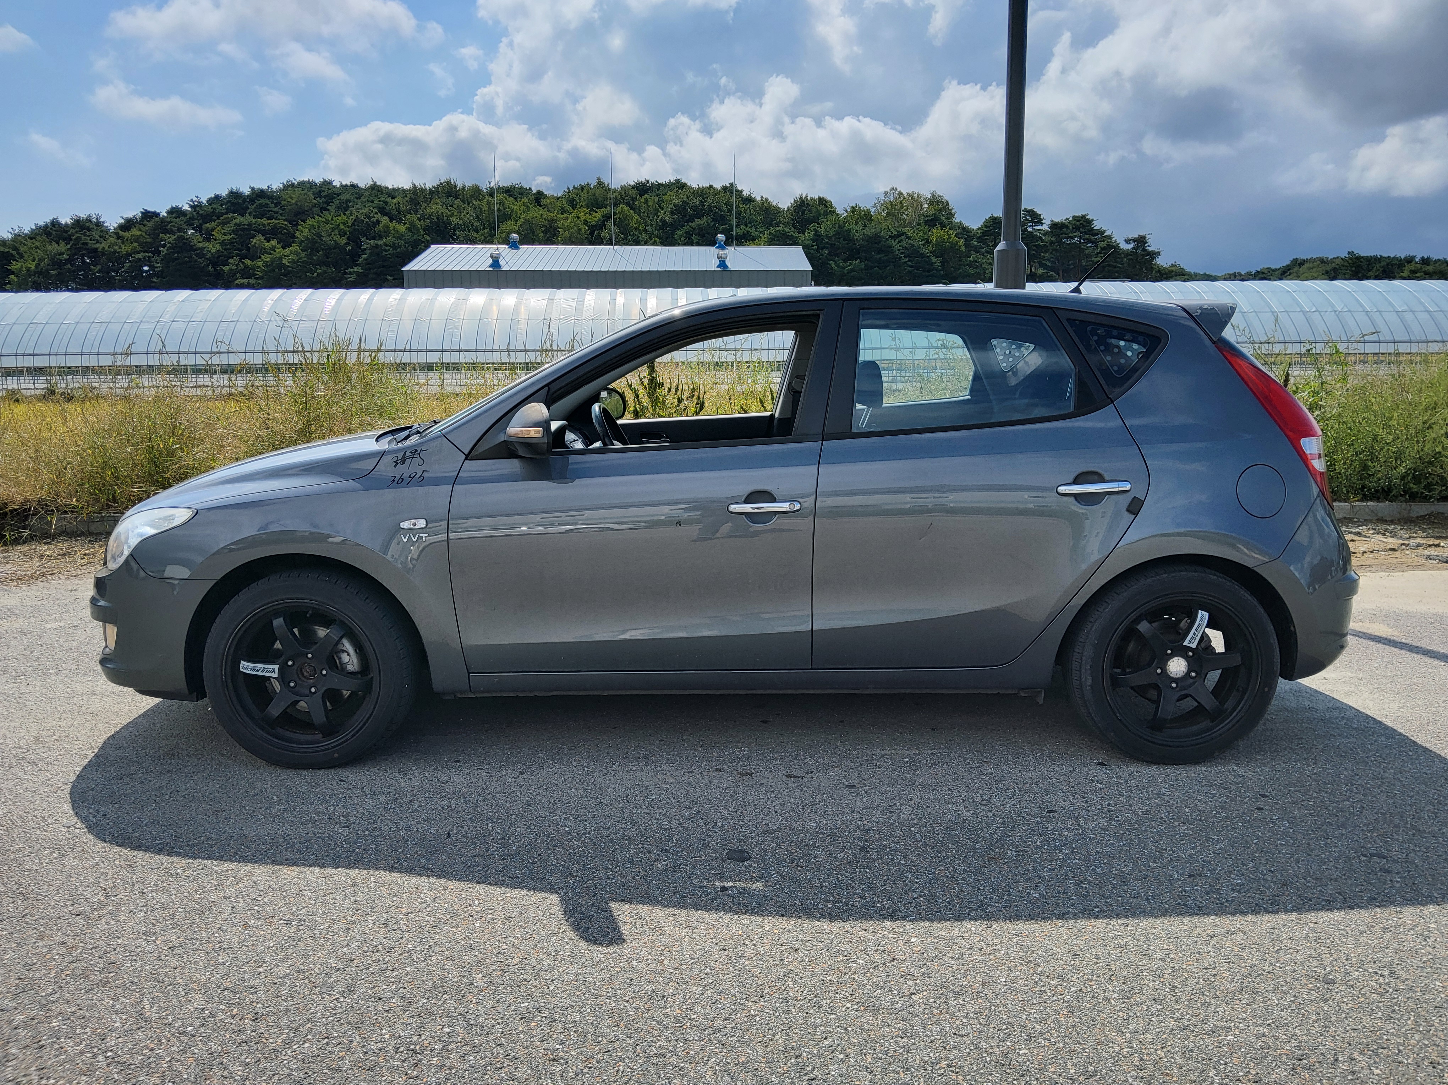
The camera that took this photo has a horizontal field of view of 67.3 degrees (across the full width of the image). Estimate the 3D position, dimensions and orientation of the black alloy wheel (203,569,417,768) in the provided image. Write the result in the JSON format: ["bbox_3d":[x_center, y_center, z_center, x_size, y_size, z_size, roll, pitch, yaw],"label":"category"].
[{"bbox_3d":[-1.277,0.385,3.412,0.614,0.614,0.215,0,10,1],"label":"black alloy wheel"}]

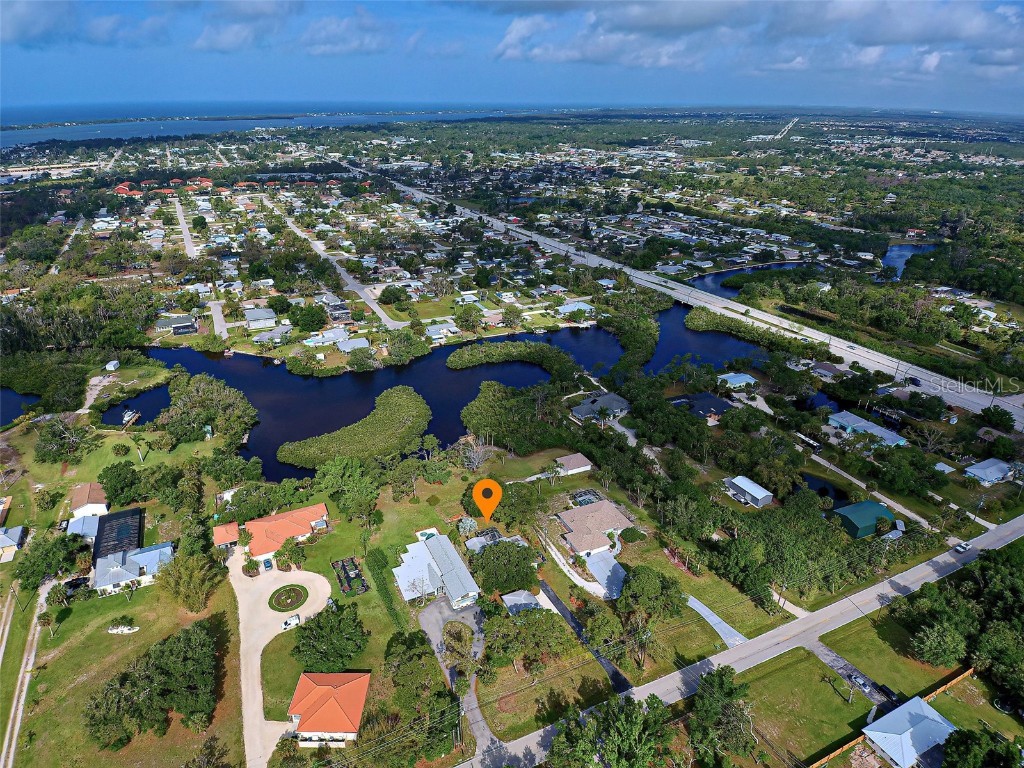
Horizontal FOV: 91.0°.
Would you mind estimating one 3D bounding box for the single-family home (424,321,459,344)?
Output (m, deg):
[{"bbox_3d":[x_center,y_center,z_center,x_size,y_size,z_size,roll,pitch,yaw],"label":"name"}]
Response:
[{"bbox_3d":[-39.910,-30.280,292.890,16.740,4.200,15.260,-7,30,-13],"label":"single-family home"}]

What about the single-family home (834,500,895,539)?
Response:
[{"bbox_3d":[123.170,46.740,176.270,16.000,6.000,10.500,-10,31,-18],"label":"single-family home"}]

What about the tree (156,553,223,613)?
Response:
[{"bbox_3d":[-93.310,58.010,146.310,16.780,14.560,16.780,0,29,0],"label":"tree"}]

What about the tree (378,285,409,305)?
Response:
[{"bbox_3d":[-86.150,-64.250,365.430,21.060,13.190,21.060,0,29,0],"label":"tree"}]

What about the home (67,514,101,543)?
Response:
[{"bbox_3d":[-142.900,49.230,168.180,8.000,4.800,8.400,-12,31,-22],"label":"home"}]

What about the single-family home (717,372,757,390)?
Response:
[{"bbox_3d":[108.160,-1.730,242.800,13.140,4.300,11.230,-13,32,-22],"label":"single-family home"}]

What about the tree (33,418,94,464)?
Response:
[{"bbox_3d":[-183.230,23.380,205.810,20.530,13.000,19.560,24,37,36],"label":"tree"}]

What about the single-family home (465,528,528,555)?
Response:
[{"bbox_3d":[-4.110,54.040,164.290,18.200,4.800,13.500,-12,32,-21],"label":"single-family home"}]

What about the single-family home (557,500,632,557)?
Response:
[{"bbox_3d":[29.140,48.810,173.750,22.200,5.000,18.000,-13,32,-22],"label":"single-family home"}]

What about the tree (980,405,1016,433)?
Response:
[{"bbox_3d":[221.060,15.680,228.640,11.910,11.500,11.910,-22,36,-35],"label":"tree"}]

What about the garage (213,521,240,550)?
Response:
[{"bbox_3d":[-94.185,49.978,166.245,6.920,4.200,9.080,-14,33,-24],"label":"garage"}]

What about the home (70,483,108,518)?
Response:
[{"bbox_3d":[-140.850,37.700,168.560,9.010,5.100,13.800,-17,33,-28],"label":"home"}]

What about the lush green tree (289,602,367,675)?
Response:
[{"bbox_3d":[-48.440,67.650,134.300,19.640,9.980,19.640,0,29,0],"label":"lush green tree"}]

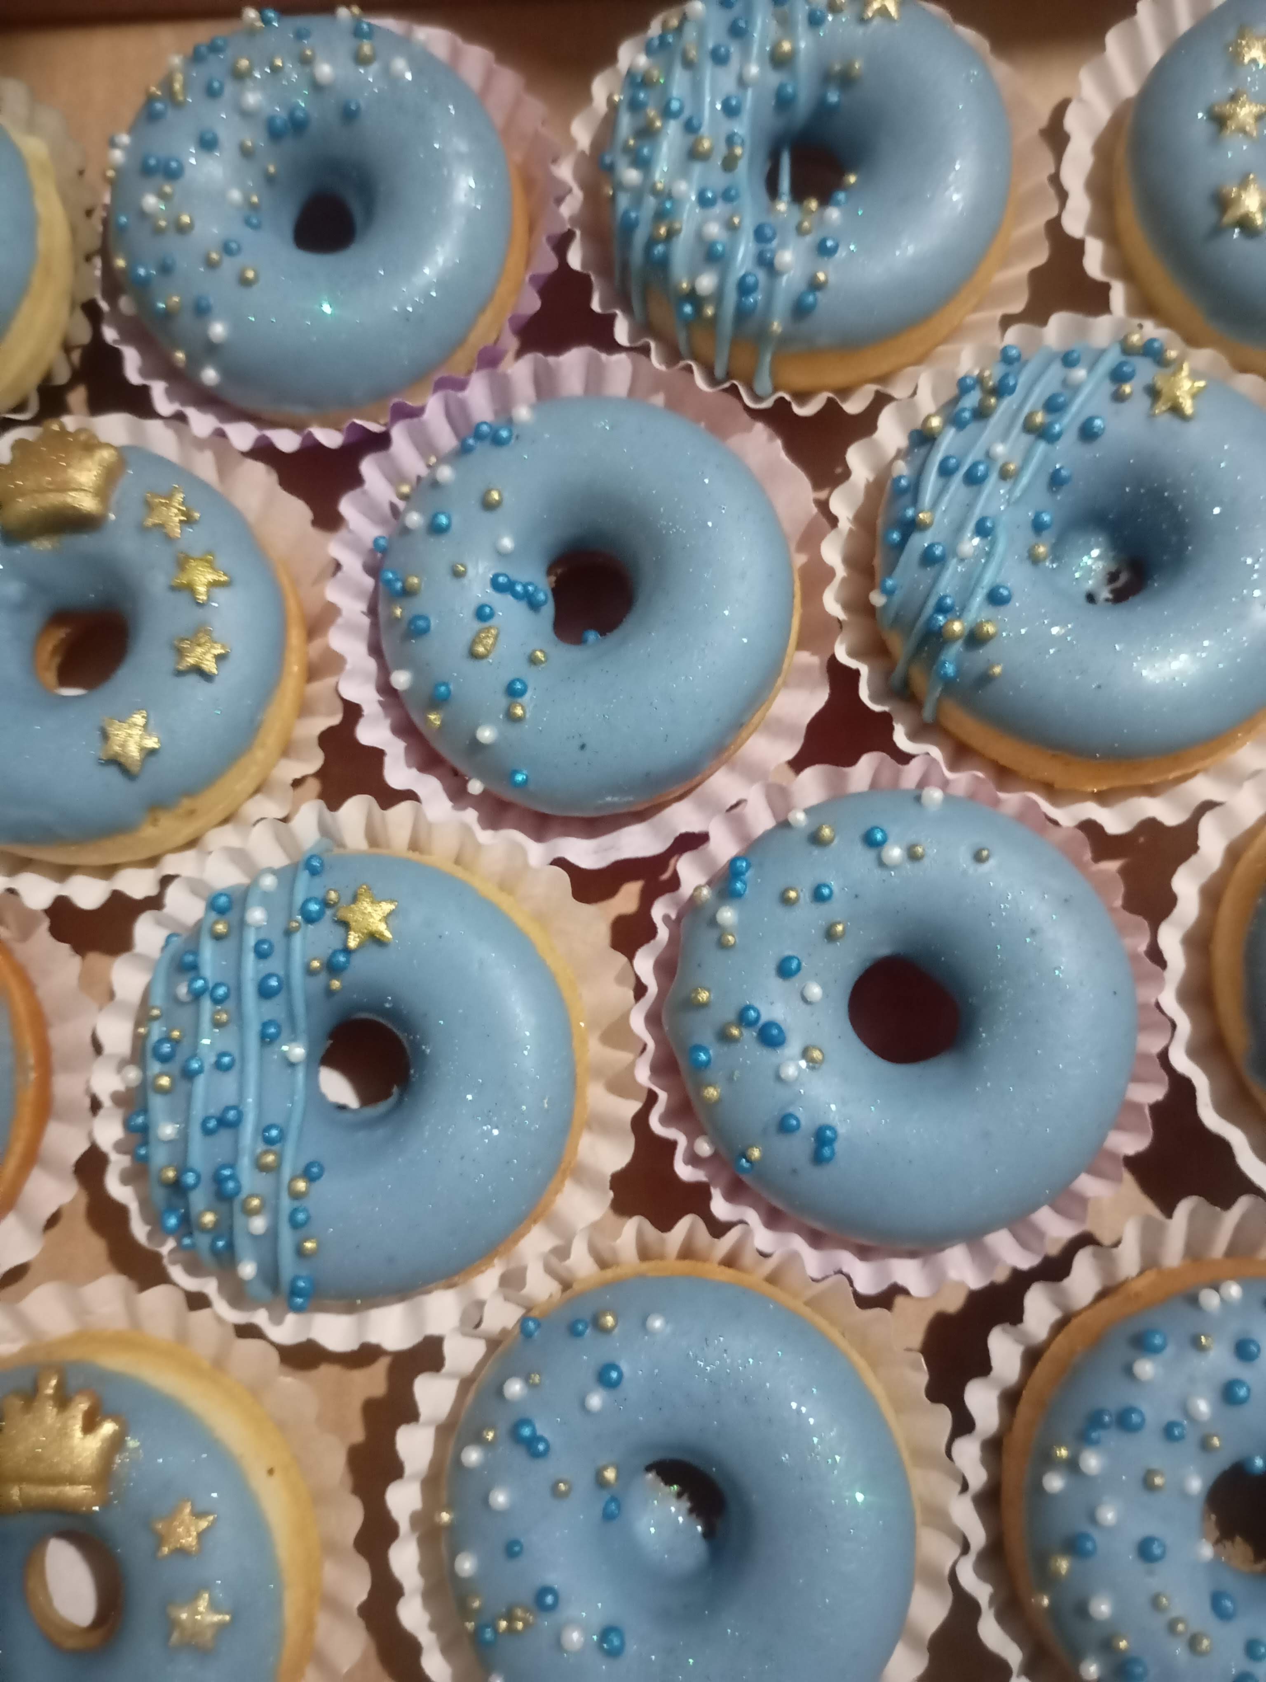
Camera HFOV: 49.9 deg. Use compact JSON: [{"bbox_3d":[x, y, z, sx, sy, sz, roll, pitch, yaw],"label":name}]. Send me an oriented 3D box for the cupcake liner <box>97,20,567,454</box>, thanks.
[{"bbox_3d":[-0.050,-0.101,0.240,0.082,0.024,0.082,0,81,2],"label":"cupcake liner"}]

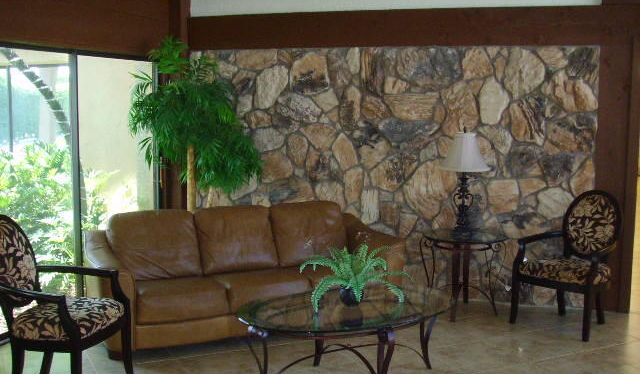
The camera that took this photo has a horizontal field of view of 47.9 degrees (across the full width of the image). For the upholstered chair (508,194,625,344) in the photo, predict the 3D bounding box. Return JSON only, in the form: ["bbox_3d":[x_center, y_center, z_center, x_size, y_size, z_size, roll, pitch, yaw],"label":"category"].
[{"bbox_3d":[1.785,0.509,5.099,0.664,0.951,0.627,-5,8,-42],"label":"upholstered chair"}]

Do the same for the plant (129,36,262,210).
[{"bbox_3d":[-1.014,-0.164,5.810,1.032,2.109,0.914,2,6,19],"label":"plant"}]

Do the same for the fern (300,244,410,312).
[{"bbox_3d":[0.182,0.485,3.894,0.583,0.313,0.546,1,6,0],"label":"fern"}]

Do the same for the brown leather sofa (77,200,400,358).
[{"bbox_3d":[-0.539,0.561,5.103,2.080,0.811,0.929,-2,6,-26],"label":"brown leather sofa"}]

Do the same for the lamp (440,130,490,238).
[{"bbox_3d":[1.081,-0.028,5.348,0.369,0.796,0.369,2,6,19],"label":"lamp"}]

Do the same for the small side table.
[{"bbox_3d":[1.073,0.656,5.417,0.649,0.586,0.649,2,6,19],"label":"small side table"}]

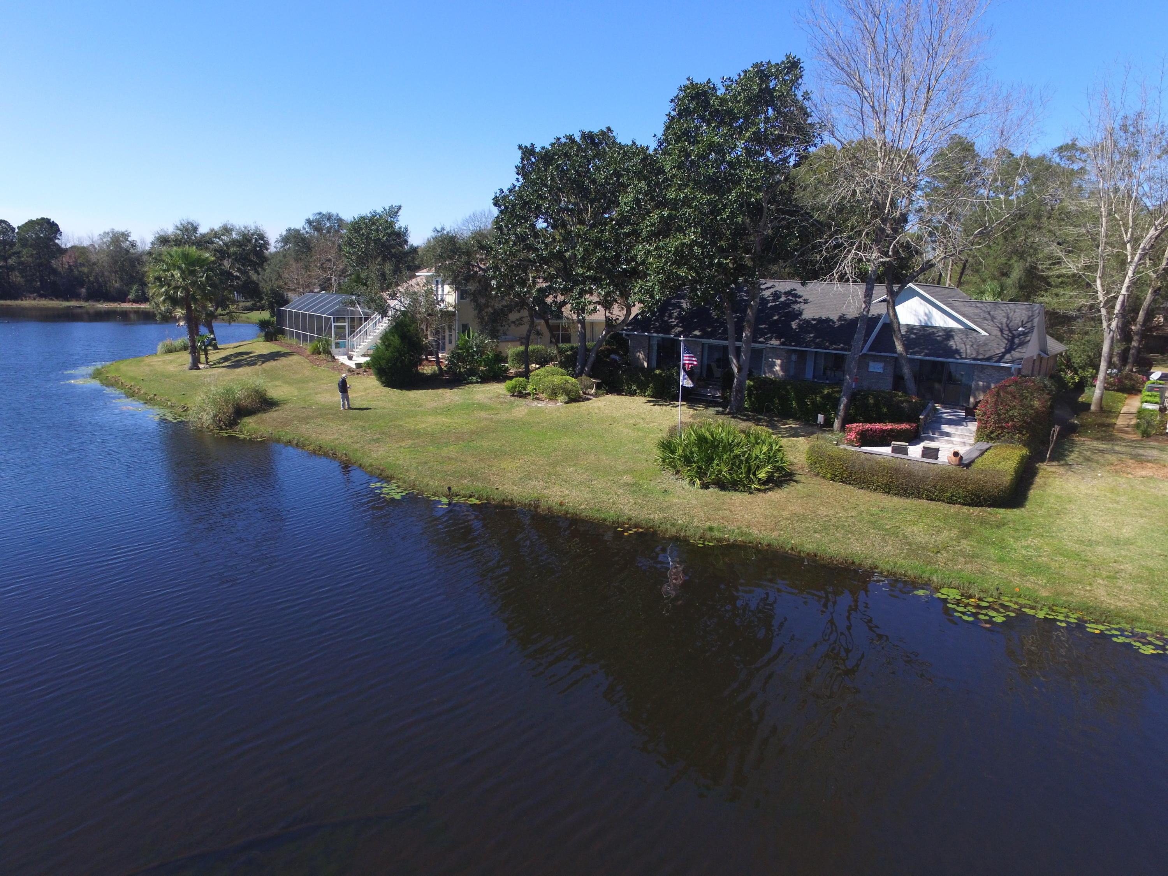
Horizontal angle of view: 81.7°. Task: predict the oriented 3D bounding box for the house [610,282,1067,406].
[{"bbox_3d":[17.202,-7.354,46.372,24.200,6.500,17.200,12,16,37],"label":"house"}]

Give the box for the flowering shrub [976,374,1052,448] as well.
[{"bbox_3d":[18.045,-1.110,28.338,2.850,2.950,2.900,2,13,0],"label":"flowering shrub"}]

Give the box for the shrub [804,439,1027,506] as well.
[{"bbox_3d":[12.024,0.996,24.351,6.700,1.150,5.500,12,16,37],"label":"shrub"}]

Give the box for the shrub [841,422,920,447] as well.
[{"bbox_3d":[11.859,-0.096,27.077,2.900,0.850,1.100,1,13,-3],"label":"shrub"}]

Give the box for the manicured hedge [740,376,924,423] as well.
[{"bbox_3d":[12.068,-1.934,33.425,9.000,1.650,2.200,11,16,36],"label":"manicured hedge"}]

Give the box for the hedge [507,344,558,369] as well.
[{"bbox_3d":[-3.428,-5.412,44.951,3.300,1.550,1.700,-2,13,-15],"label":"hedge"}]

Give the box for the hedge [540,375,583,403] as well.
[{"bbox_3d":[-1.136,-2.622,34.801,2.150,1.400,2.100,2,13,0],"label":"hedge"}]

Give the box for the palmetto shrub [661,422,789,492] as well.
[{"bbox_3d":[5.137,0.488,25.106,4.600,1.950,4.300,2,13,0],"label":"palmetto shrub"}]

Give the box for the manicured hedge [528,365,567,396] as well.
[{"bbox_3d":[-1.971,-3.129,36.538,2.150,1.600,2.100,2,13,0],"label":"manicured hedge"}]

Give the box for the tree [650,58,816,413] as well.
[{"bbox_3d":[7.185,-8.762,31.180,7.400,15.500,7.400,2,13,0],"label":"tree"}]

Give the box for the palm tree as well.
[{"bbox_3d":[-27.135,-8.678,45.712,4.000,8.200,4.000,2,13,0],"label":"palm tree"}]

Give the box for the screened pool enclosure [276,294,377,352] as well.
[{"bbox_3d":[-18.684,-8.942,51.407,5.400,3.800,12.000,-9,17,-39],"label":"screened pool enclosure"}]

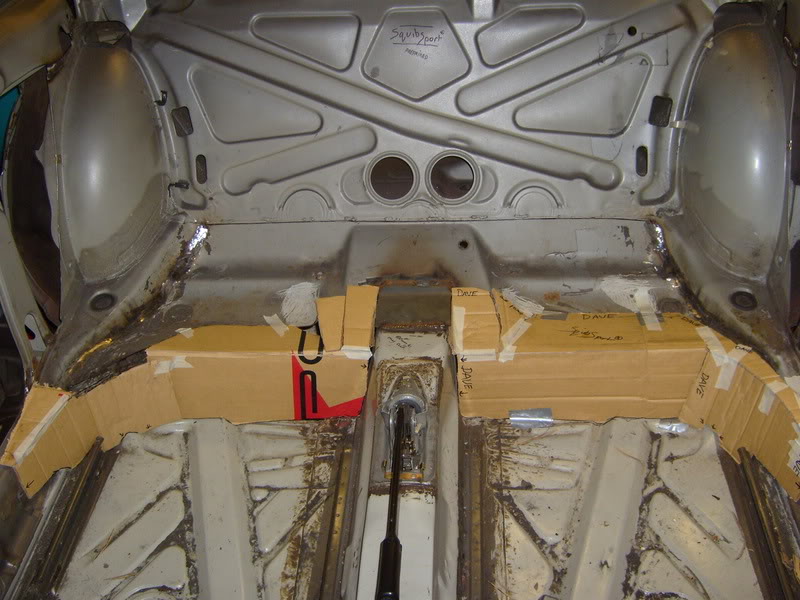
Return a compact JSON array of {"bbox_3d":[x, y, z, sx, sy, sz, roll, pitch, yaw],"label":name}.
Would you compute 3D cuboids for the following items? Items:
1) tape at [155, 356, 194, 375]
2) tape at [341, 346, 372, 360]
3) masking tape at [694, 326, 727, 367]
[{"bbox_3d":[-0.397,0.115,1.417,0.066,0.035,0.012,0,38,2],"label":"tape"},{"bbox_3d":[-0.075,0.093,1.400,0.055,0.020,0.016,0,38,2],"label":"tape"},{"bbox_3d":[0.535,0.080,1.393,0.032,0.025,0.085,-4,38,-4],"label":"masking tape"}]

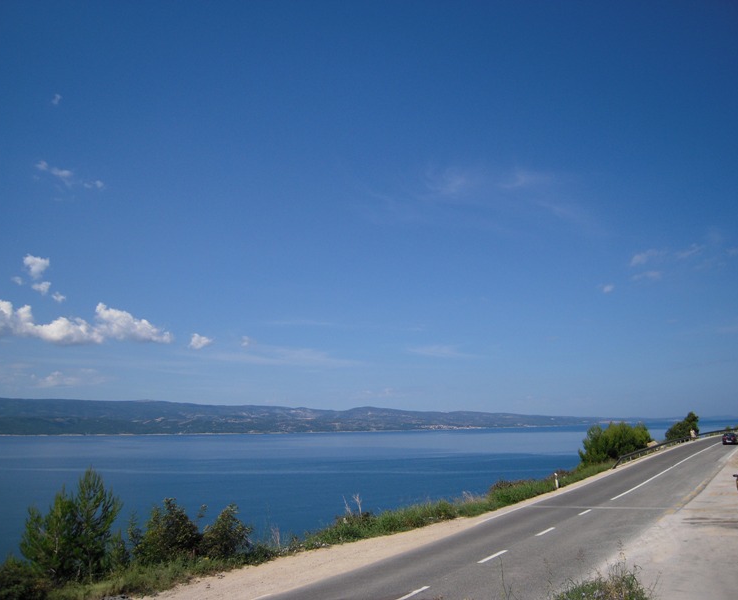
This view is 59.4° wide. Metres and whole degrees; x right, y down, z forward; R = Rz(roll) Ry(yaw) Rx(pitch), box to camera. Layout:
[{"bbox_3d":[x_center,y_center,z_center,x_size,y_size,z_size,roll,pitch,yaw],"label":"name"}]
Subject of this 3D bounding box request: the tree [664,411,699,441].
[{"bbox_3d":[51.324,20.794,106.000,5.030,4.660,4.630,-6,-12,25],"label":"tree"}]

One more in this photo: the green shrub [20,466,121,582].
[{"bbox_3d":[-7.434,5.612,16.200,2.320,2.700,2.090,4,-12,-24],"label":"green shrub"}]

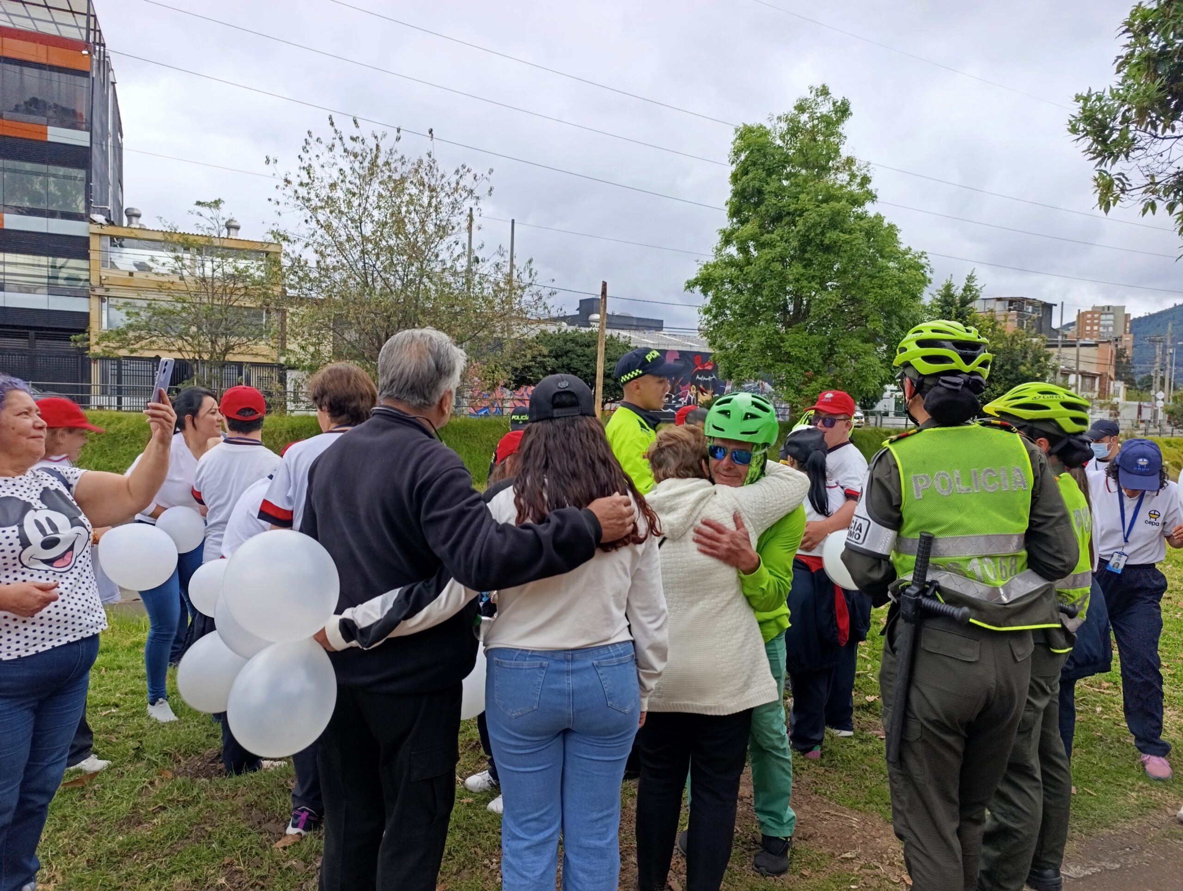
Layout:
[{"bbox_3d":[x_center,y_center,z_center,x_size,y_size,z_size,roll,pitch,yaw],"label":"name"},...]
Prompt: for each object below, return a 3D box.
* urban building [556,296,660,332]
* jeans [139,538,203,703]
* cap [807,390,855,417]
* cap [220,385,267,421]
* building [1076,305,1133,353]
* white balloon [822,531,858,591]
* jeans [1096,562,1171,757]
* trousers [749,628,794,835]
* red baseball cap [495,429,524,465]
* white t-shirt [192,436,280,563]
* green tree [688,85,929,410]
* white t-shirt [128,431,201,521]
[{"bbox_3d":[2.186,-8.522,76.000,12.000,12.000,10.000,1,3,-24],"label":"urban building"},{"bbox_3d":[-2.008,0.810,3.780,0.340,0.880,0.380,2,2,21],"label":"jeans"},{"bbox_3d":[1.168,-0.200,3.820,0.185,0.130,0.260,4,3,37],"label":"cap"},{"bbox_3d":[-1.516,-0.183,3.420,0.180,0.150,0.260,0,2,-34],"label":"cap"},{"bbox_3d":[214.822,-42.427,330.000,21.000,32.000,18.000,2,2,30],"label":"building"},{"bbox_3d":[1.099,0.490,3.350,0.250,0.260,0.250,2,2,0],"label":"white balloon"},{"bbox_3d":[2.434,0.964,3.560,0.380,0.880,0.330,2,2,30],"label":"jeans"},{"bbox_3d":[0.509,0.908,2.700,0.420,0.880,0.320,2,2,19],"label":"trousers"},{"bbox_3d":[-0.289,0.002,3.100,0.250,0.140,0.180,-24,0,6],"label":"red baseball cap"},{"bbox_3d":[-1.507,0.285,3.400,0.460,0.640,0.270,0,2,-27],"label":"white t-shirt"},{"bbox_3d":[9.911,-8.771,36.000,11.000,15.400,10.300,2,2,12],"label":"green tree"},{"bbox_3d":[-2.019,0.161,3.760,0.440,0.500,0.300,0,3,-30],"label":"white t-shirt"}]

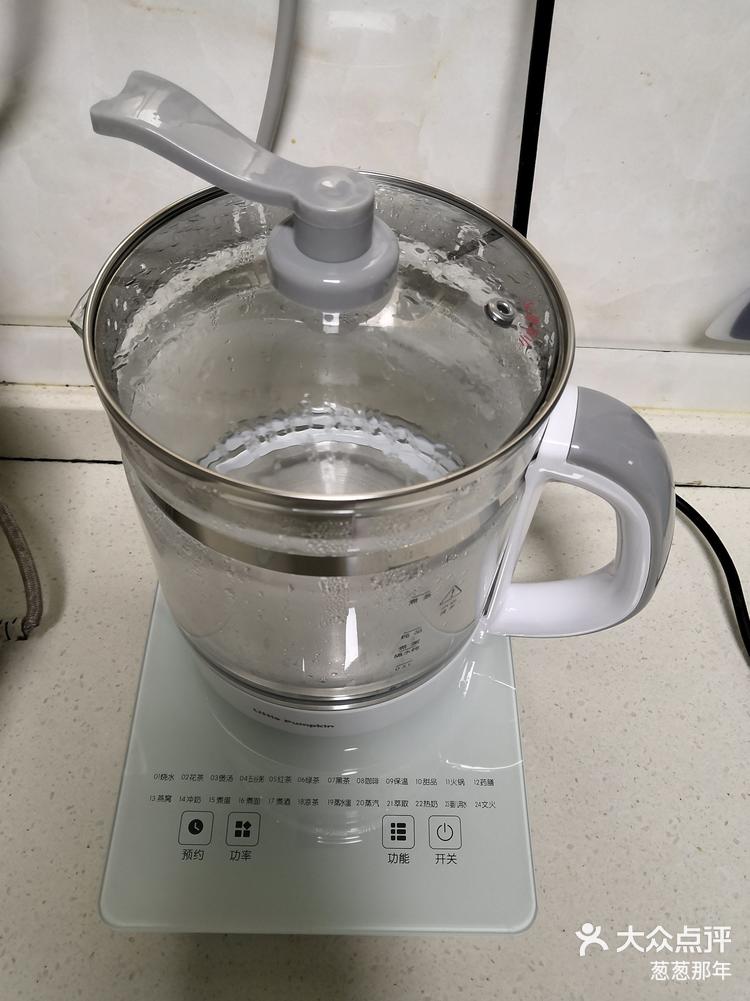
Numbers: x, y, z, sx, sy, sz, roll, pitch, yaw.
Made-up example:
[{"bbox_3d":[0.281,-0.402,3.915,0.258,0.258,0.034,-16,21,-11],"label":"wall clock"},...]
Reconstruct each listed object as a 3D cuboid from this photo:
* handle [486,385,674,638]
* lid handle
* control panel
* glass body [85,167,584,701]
[{"bbox_3d":[0.085,0.016,0.315,0.062,0.141,0.035,17,56,9],"label":"handle"},{"bbox_3d":[-0.037,-0.094,0.237,0.095,0.046,0.042,18,56,10],"label":"lid handle"},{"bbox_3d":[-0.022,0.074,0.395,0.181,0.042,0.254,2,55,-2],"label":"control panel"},{"bbox_3d":[-0.017,-0.022,0.323,0.165,0.153,0.165,1,55,-2],"label":"glass body"}]

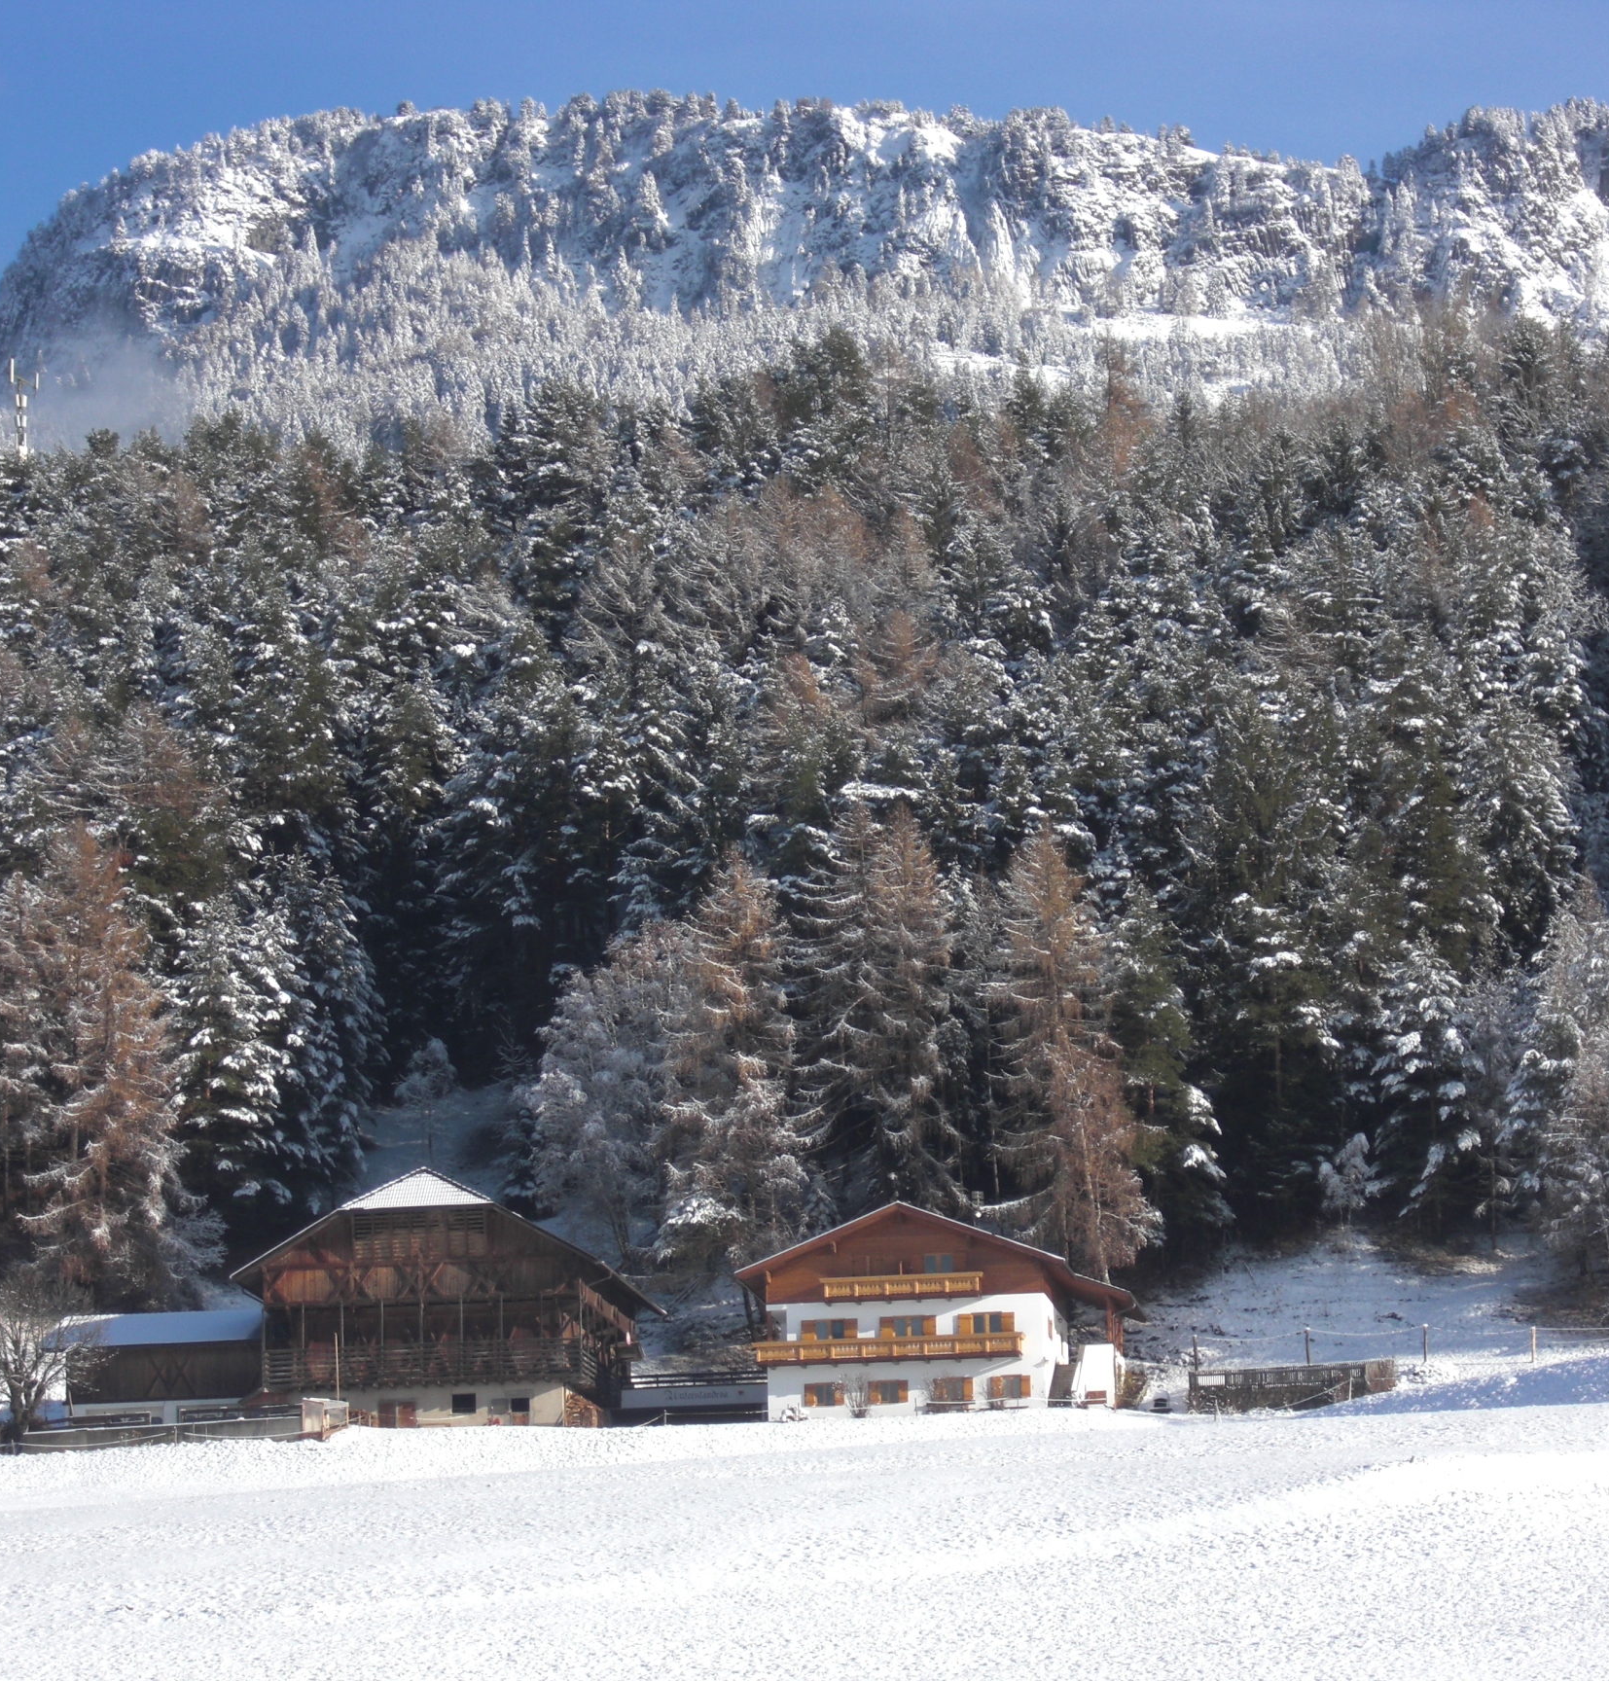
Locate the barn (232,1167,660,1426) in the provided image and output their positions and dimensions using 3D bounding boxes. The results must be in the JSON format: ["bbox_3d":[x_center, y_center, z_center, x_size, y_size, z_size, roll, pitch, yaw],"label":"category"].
[{"bbox_3d":[-18.270,24.830,377.900,19.300,13.480,22.500,-3,-10,6],"label":"barn"}]

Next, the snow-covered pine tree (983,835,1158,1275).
[{"bbox_3d":[14.530,11.690,392.000,9.260,25.250,9.260,-3,-10,6],"label":"snow-covered pine tree"}]

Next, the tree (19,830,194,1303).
[{"bbox_3d":[-37.620,12.130,391.000,9.230,25.750,9.230,-3,-10,6],"label":"tree"}]

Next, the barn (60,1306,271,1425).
[{"bbox_3d":[-31.940,27.250,374.160,10.760,6.410,10.000,-3,-10,6],"label":"barn"}]

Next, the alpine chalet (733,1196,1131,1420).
[{"bbox_3d":[7.270,25.010,373.020,19.440,10.740,18.000,-3,-10,6],"label":"alpine chalet"}]

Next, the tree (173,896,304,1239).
[{"bbox_3d":[-31.430,12.840,403.000,7.140,19.750,7.140,-3,-10,6],"label":"tree"}]

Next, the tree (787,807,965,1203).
[{"bbox_3d":[3.960,10.190,400.000,9.170,24.810,9.170,-3,-10,6],"label":"tree"}]

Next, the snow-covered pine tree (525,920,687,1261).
[{"bbox_3d":[-10.940,13.780,399.000,8.710,18.970,8.710,-3,-10,6],"label":"snow-covered pine tree"}]

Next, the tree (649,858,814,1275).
[{"bbox_3d":[-3.780,12.240,396.000,8.800,23.470,8.800,-3,-10,6],"label":"tree"}]

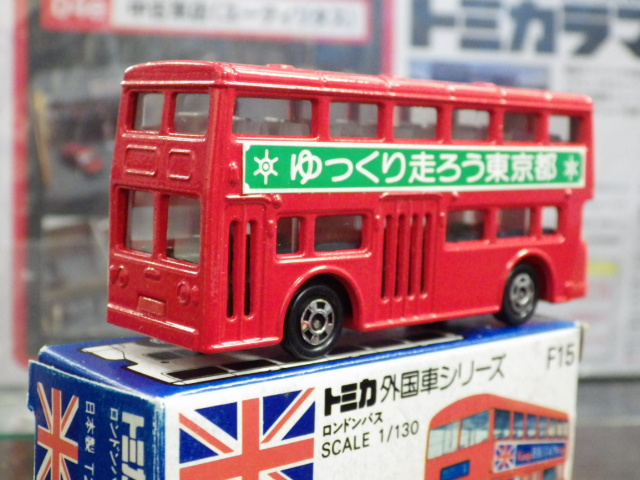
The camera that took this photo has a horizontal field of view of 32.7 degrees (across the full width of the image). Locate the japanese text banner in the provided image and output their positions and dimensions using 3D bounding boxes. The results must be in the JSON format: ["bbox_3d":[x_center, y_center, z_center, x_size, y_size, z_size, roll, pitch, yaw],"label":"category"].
[{"bbox_3d":[0.016,-0.010,0.144,0.066,0.006,0.001,-4,9,-42],"label":"japanese text banner"}]

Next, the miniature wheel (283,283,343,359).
[{"bbox_3d":[-0.001,0.010,0.134,0.009,0.009,0.003,-4,9,-42],"label":"miniature wheel"}]

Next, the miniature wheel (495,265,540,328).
[{"bbox_3d":[0.028,0.008,0.161,0.009,0.009,0.003,-4,9,-42],"label":"miniature wheel"}]

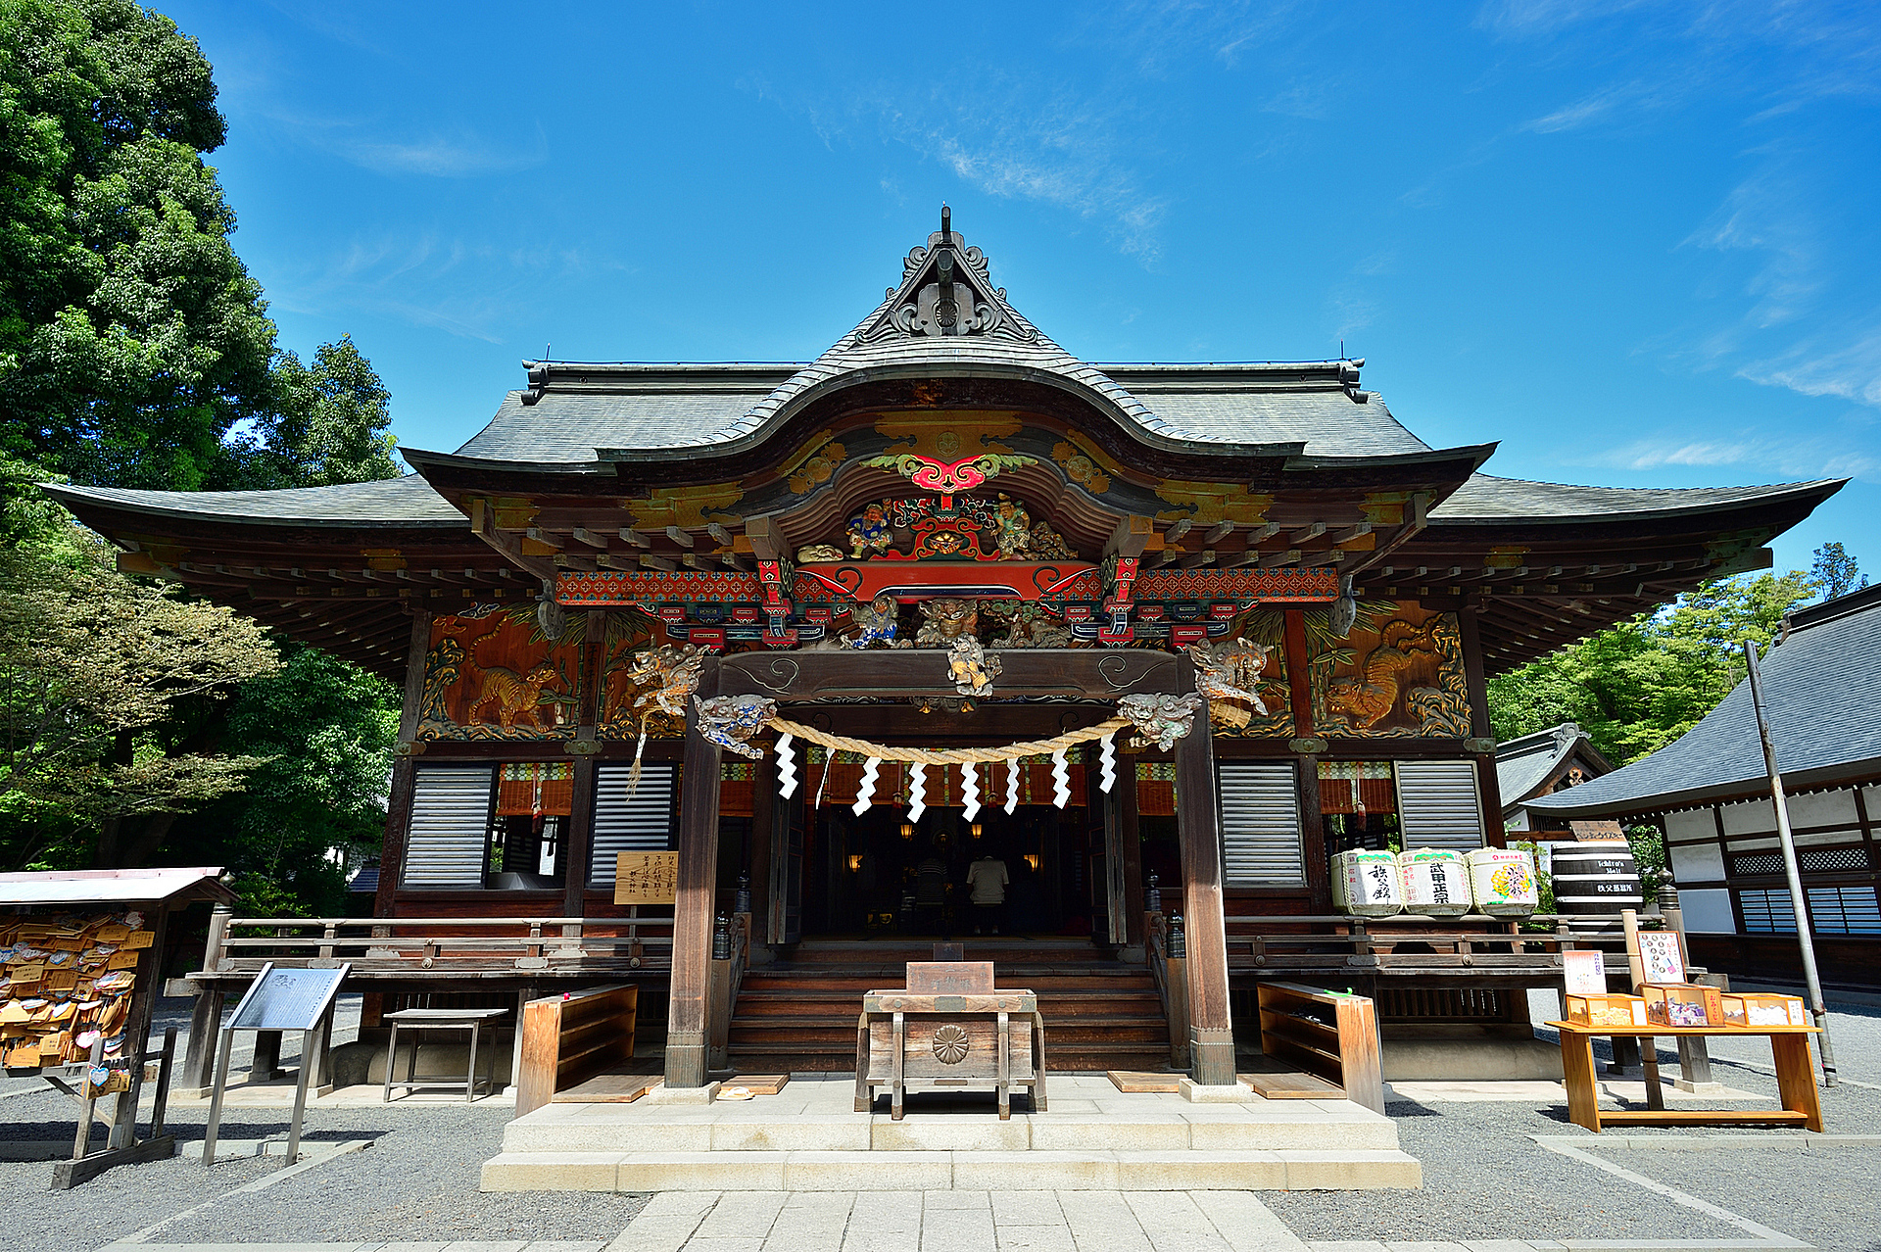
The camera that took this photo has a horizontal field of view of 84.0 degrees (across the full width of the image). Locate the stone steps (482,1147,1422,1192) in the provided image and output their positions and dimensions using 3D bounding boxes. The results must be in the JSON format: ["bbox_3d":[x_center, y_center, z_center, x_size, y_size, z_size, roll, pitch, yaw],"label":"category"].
[{"bbox_3d":[0.070,3.294,6.332,5.538,0.150,0.320,0,-14,0],"label":"stone steps"}]

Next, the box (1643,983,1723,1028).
[{"bbox_3d":[5.673,2.903,7.974,0.400,0.267,0.270,0,-15,0],"label":"box"}]

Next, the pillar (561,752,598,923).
[{"bbox_3d":[-3.585,2.185,10.471,0.190,1.800,0.190,0,-15,0],"label":"pillar"}]

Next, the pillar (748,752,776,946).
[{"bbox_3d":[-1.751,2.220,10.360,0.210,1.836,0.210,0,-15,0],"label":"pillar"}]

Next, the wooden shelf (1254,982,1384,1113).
[{"bbox_3d":[2.835,3.194,7.889,0.246,0.837,1.600,1,-15,-3],"label":"wooden shelf"}]

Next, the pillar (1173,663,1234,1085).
[{"bbox_3d":[1.923,1.741,7.784,0.262,3.070,0.262,0,-15,0],"label":"pillar"}]

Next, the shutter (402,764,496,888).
[{"bbox_3d":[-4.907,1.997,10.440,0.858,1.225,0.060,0,-15,0],"label":"shutter"}]

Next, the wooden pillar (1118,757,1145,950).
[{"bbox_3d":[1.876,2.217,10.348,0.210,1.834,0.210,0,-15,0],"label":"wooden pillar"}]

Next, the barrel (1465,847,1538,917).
[{"bbox_3d":[5.224,2.395,9.719,0.610,0.601,0.610,0,-14,0],"label":"barrel"}]

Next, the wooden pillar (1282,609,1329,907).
[{"bbox_3d":[3.689,1.405,10.642,0.195,3.290,0.195,0,-15,0],"label":"wooden pillar"}]

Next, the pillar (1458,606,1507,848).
[{"bbox_3d":[5.534,1.448,10.573,0.230,3.414,0.230,0,-14,0],"label":"pillar"}]

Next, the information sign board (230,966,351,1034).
[{"bbox_3d":[-4.252,2.419,6.821,0.573,0.505,0.040,0,-58,0],"label":"information sign board"}]

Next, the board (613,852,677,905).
[{"bbox_3d":[-2.600,2.272,9.409,0.632,0.468,0.040,0,-14,0],"label":"board"}]

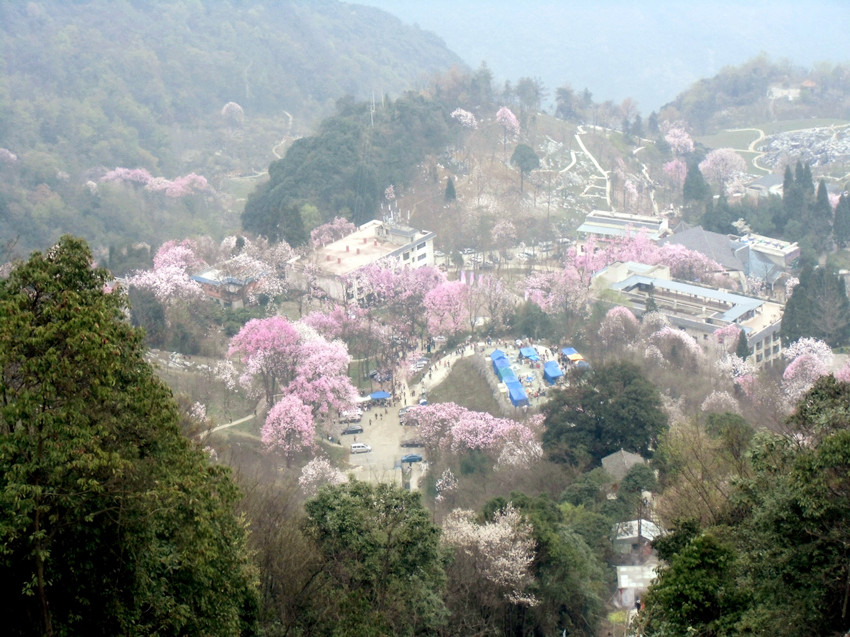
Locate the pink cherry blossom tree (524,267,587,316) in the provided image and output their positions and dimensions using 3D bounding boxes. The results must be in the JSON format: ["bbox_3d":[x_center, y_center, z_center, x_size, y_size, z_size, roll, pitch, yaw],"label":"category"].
[{"bbox_3d":[32.760,-6.640,530.000,15.300,12.800,13.000,-3,23,0],"label":"pink cherry blossom tree"}]

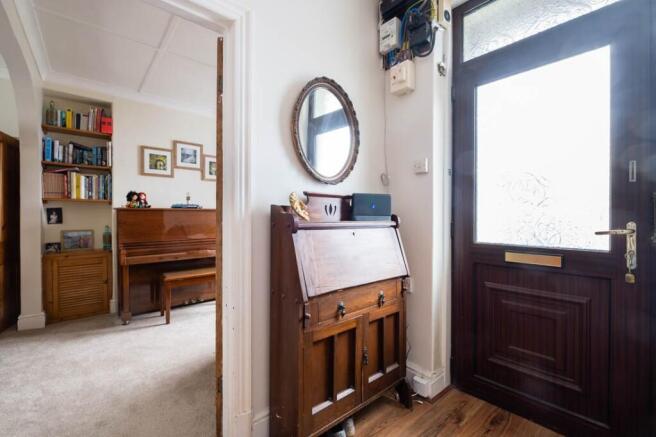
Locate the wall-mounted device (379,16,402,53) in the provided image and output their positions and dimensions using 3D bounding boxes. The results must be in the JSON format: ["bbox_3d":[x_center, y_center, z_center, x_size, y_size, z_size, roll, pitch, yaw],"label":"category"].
[{"bbox_3d":[0.425,-1.216,1.835,0.060,0.182,0.126,0,0,-44],"label":"wall-mounted device"}]

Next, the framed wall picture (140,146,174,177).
[{"bbox_3d":[-2.197,-0.715,3.523,0.363,0.356,0.020,0,0,-41],"label":"framed wall picture"}]

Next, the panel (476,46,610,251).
[{"bbox_3d":[1.140,-0.332,1.510,0.025,0.979,0.586,0,0,-44],"label":"panel"}]

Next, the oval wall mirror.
[{"bbox_3d":[0.012,-0.482,1.531,0.494,0.586,0.040,0,0,-42],"label":"oval wall mirror"}]

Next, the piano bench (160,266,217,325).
[{"bbox_3d":[-1.515,0.860,3.221,0.770,0.500,0.360,0,0,-41],"label":"piano bench"}]

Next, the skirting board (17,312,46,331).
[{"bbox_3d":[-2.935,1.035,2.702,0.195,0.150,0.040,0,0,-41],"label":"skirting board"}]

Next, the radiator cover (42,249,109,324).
[{"bbox_3d":[-2.848,0.750,3.143,0.555,0.720,0.360,0,0,-41],"label":"radiator cover"}]

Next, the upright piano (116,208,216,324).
[{"bbox_3d":[-1.770,0.505,3.530,1.510,1.210,0.570,0,0,-41],"label":"upright piano"}]

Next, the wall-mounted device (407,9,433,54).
[{"bbox_3d":[0.579,-1.133,1.697,0.100,0.205,0.131,0,0,-44],"label":"wall-mounted device"}]

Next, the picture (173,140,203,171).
[{"bbox_3d":[-1.921,-0.856,3.763,0.367,0.363,0.020,0,0,-41],"label":"picture"}]

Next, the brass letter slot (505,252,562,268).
[{"bbox_3d":[1.115,0.222,1.492,0.015,0.058,0.249,0,0,-44],"label":"brass letter slot"}]

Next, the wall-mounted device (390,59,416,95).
[{"bbox_3d":[0.495,-0.916,1.802,0.085,0.165,0.129,0,0,-44],"label":"wall-mounted device"}]

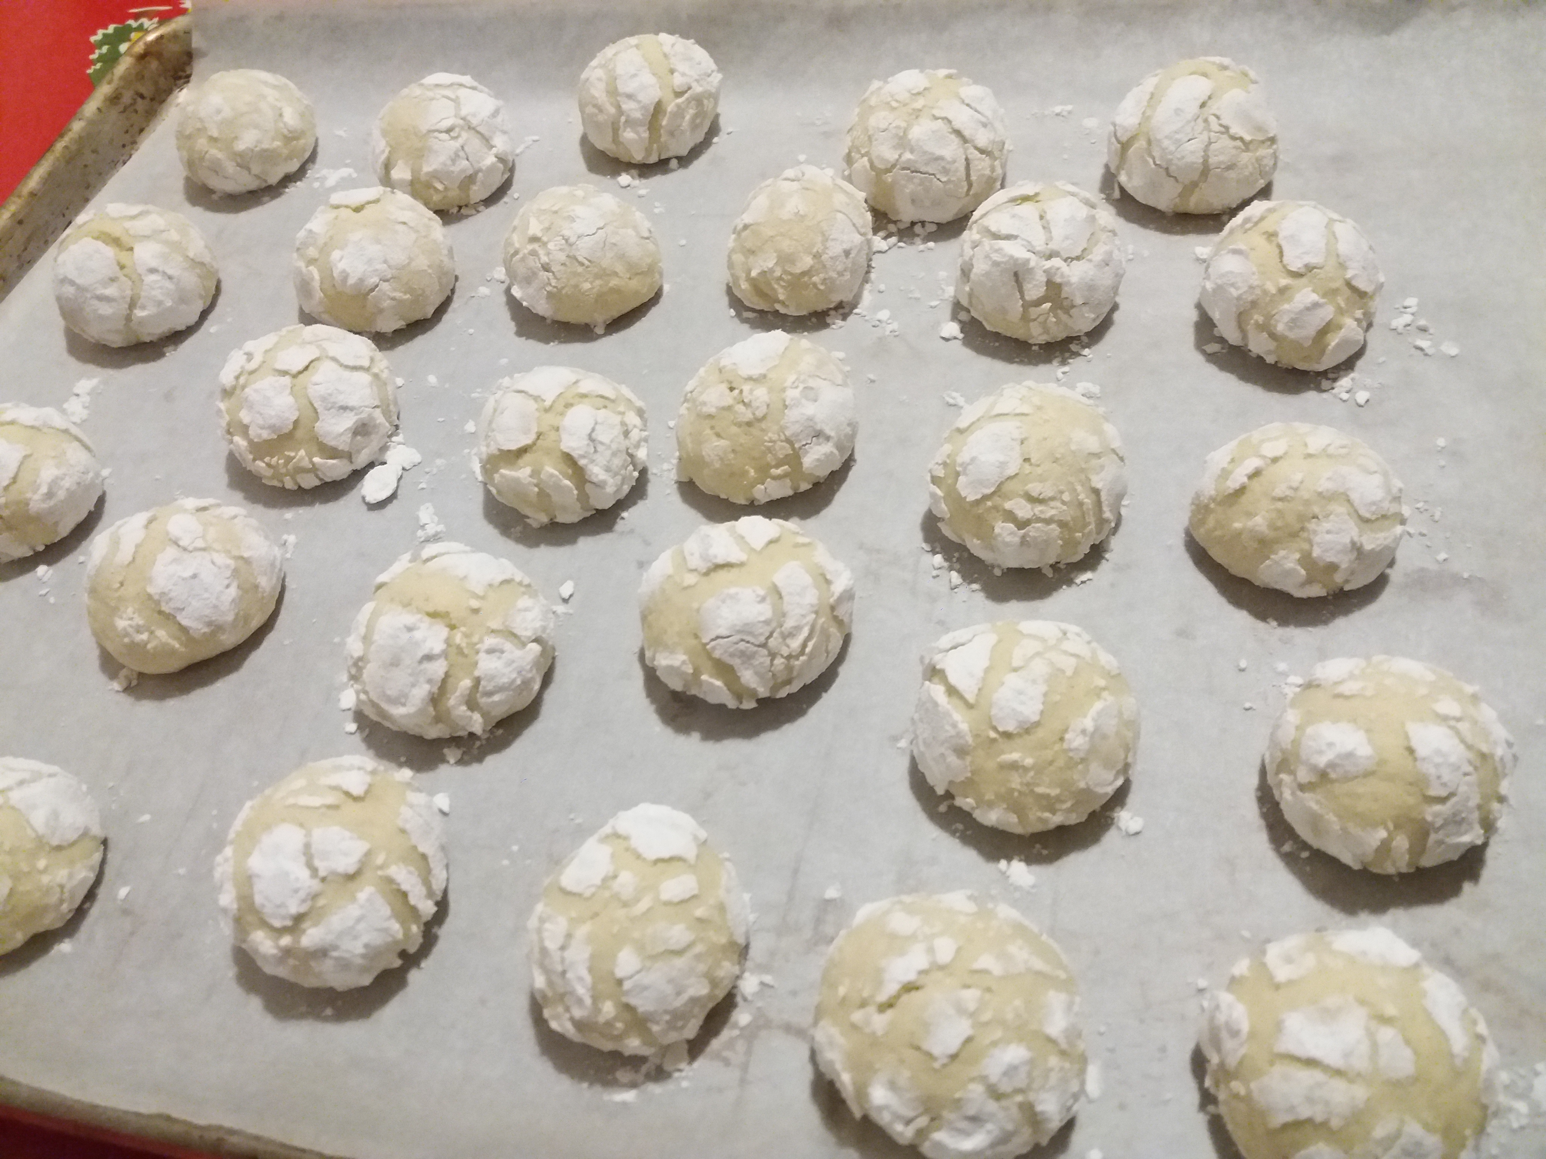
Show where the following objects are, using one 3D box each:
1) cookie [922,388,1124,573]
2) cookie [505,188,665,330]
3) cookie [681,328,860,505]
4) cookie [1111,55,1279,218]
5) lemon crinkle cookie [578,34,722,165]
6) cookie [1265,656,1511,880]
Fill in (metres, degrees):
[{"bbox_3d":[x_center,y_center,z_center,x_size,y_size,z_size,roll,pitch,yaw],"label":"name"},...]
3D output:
[{"bbox_3d":[0.056,-0.024,0.274,0.043,0.033,0.043,4,54,11],"label":"cookie"},{"bbox_3d":[-0.054,-0.093,0.350,0.044,0.030,0.044,-16,53,-4],"label":"cookie"},{"bbox_3d":[-0.002,-0.039,0.294,0.043,0.033,0.043,-10,53,1],"label":"cookie"},{"bbox_3d":[0.118,-0.128,0.351,0.045,0.033,0.045,11,56,15],"label":"cookie"},{"bbox_3d":[-0.038,-0.146,0.379,0.043,0.032,0.043,-12,53,-1],"label":"lemon crinkle cookie"},{"bbox_3d":[0.111,0.032,0.226,0.041,0.030,0.040,-4,53,5],"label":"cookie"}]

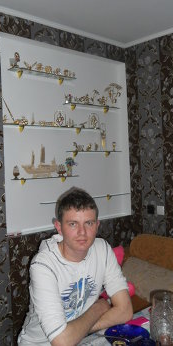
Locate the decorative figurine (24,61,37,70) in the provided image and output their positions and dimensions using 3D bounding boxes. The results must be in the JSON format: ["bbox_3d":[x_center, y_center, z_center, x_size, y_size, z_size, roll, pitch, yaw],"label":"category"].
[{"bbox_3d":[-0.404,-0.776,2.748,0.115,0.072,0.050,-4,2,-44],"label":"decorative figurine"}]

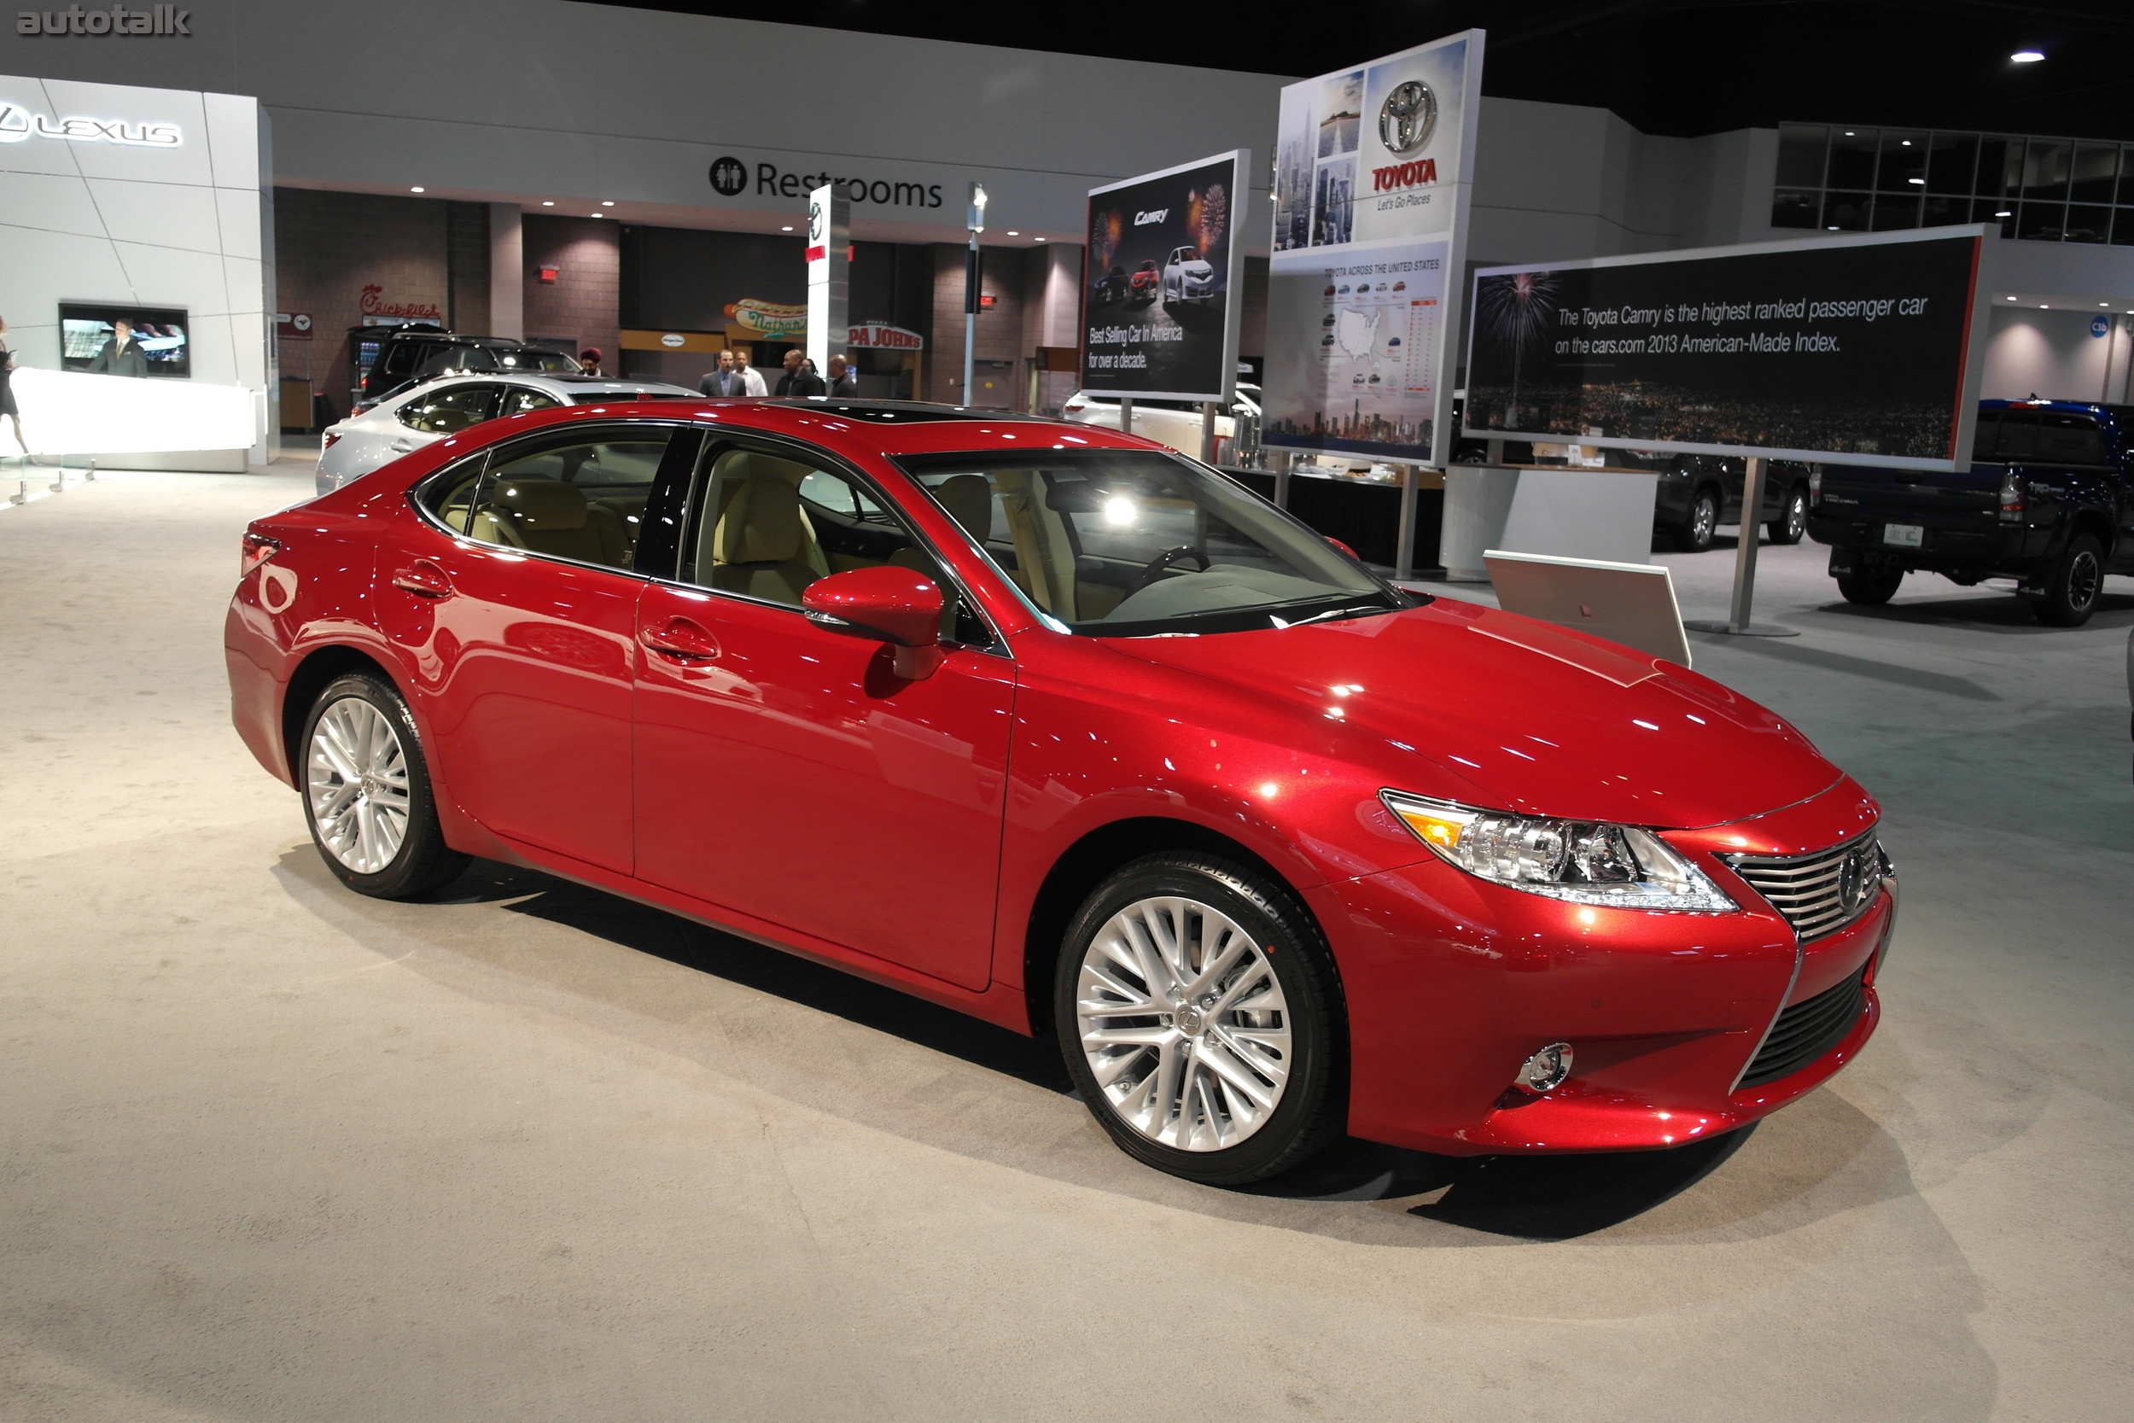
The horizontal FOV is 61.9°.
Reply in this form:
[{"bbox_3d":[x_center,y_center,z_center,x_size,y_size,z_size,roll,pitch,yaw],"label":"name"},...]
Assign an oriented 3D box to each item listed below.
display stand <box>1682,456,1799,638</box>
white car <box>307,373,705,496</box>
[{"bbox_3d":[5.299,-1.308,13.772,0.900,1.330,0.900,-1,11,-22],"label":"display stand"},{"bbox_3d":[-3.491,-1.707,13.167,4.860,1.460,1.820,9,12,32],"label":"white car"}]

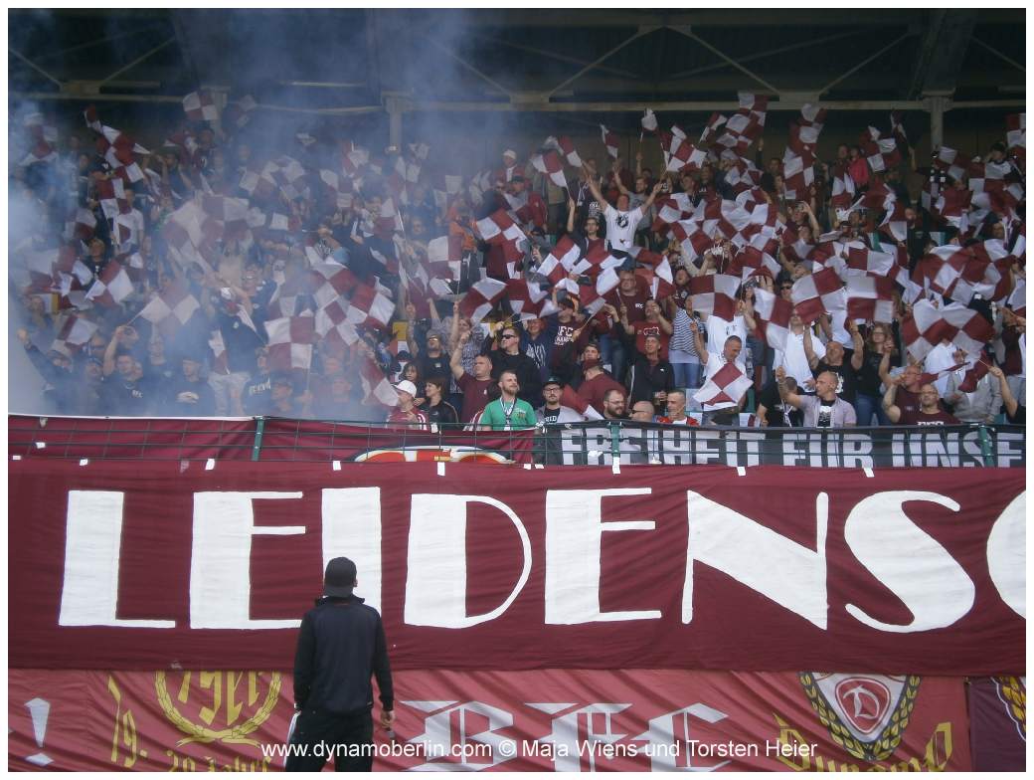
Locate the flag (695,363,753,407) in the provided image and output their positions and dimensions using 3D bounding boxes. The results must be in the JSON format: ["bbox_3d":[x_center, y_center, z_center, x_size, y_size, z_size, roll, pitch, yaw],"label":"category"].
[{"bbox_3d":[2.011,-0.053,17.500,0.560,0.430,0.200,0,-6,0],"label":"flag"}]

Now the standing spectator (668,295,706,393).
[{"bbox_3d":[1.863,-0.211,19.716,0.460,1.680,0.360,2,-6,-12],"label":"standing spectator"}]

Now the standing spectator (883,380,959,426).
[{"bbox_3d":[3.806,0.790,16.794,0.680,1.770,0.450,-2,-7,16],"label":"standing spectator"}]

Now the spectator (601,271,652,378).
[{"bbox_3d":[1.140,-0.379,18.722,0.570,1.800,0.380,0,-5,5],"label":"spectator"}]

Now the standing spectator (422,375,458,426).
[{"bbox_3d":[-0.746,0.707,16.898,0.480,1.700,0.380,-4,-8,30],"label":"standing spectator"}]

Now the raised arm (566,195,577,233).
[{"bbox_3d":[0.712,-2.306,23.600,0.130,0.500,0.140,3,-5,3],"label":"raised arm"}]

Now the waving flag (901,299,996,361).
[{"bbox_3d":[4.467,-0.634,18.567,0.970,0.620,0.250,0,-6,0],"label":"waving flag"}]

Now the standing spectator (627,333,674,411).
[{"bbox_3d":[1.368,0.315,18.104,0.520,1.780,0.380,-1,-6,10],"label":"standing spectator"}]

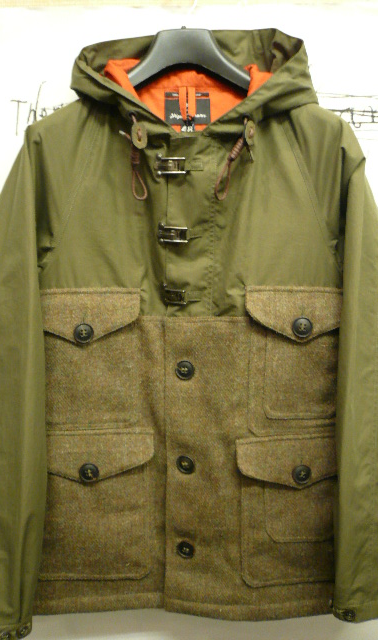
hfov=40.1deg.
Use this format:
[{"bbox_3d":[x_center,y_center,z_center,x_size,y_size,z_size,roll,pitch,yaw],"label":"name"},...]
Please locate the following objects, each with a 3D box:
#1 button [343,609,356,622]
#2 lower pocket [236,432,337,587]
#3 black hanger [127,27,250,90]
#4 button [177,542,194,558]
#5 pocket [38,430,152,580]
[{"bbox_3d":[0.246,0.454,0.795,0.019,0.020,0.008,-2,9,-10],"label":"button"},{"bbox_3d":[0.156,0.280,0.765,0.171,0.226,0.022,-1,9,-6],"label":"lower pocket"},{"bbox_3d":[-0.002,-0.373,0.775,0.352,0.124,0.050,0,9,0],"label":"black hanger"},{"bbox_3d":[-0.005,0.350,0.790,0.026,0.027,0.007,0,9,0],"label":"button"},{"bbox_3d":[-0.143,0.274,0.770,0.181,0.225,0.022,1,9,6],"label":"pocket"}]

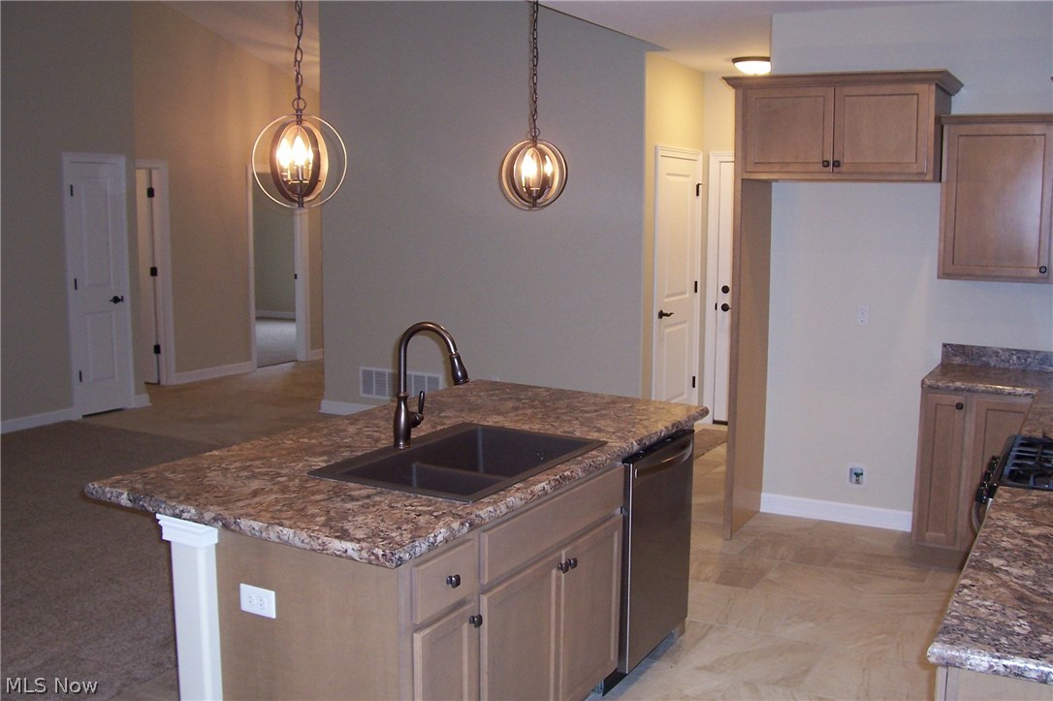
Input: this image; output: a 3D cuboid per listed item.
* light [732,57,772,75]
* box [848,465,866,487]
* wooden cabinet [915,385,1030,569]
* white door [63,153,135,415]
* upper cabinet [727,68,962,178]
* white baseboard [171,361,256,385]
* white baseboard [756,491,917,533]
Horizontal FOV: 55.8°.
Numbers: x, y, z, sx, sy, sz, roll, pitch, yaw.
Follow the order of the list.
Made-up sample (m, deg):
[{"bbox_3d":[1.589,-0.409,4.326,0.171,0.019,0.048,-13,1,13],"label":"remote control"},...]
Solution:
[{"bbox_3d":[1.592,-1.953,6.877,0.324,0.115,0.324,5,9,30],"label":"light"},{"bbox_3d":[1.743,0.654,5.234,0.105,0.111,0.053,5,9,30],"label":"box"},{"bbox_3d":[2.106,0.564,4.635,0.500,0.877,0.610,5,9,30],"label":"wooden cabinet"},{"bbox_3d":[-3.430,-0.518,7.952,0.060,2.124,0.589,5,9,30],"label":"white door"},{"bbox_3d":[1.517,-1.046,4.757,1.037,0.488,0.628,5,9,30],"label":"upper cabinet"},{"bbox_3d":[-3.117,0.218,9.927,0.015,0.113,1.090,5,9,30],"label":"white baseboard"},{"bbox_3d":[1.660,0.860,5.281,0.863,0.111,0.015,5,9,30],"label":"white baseboard"}]

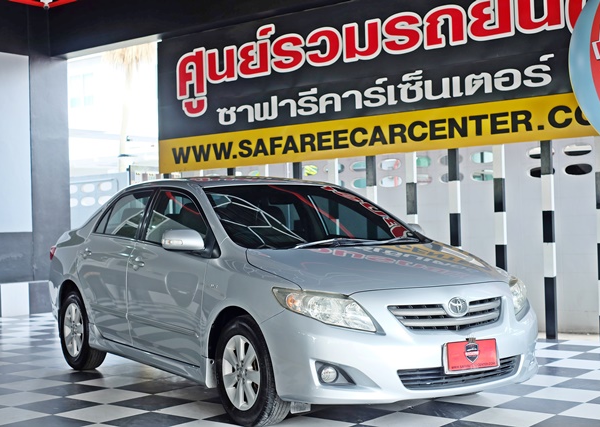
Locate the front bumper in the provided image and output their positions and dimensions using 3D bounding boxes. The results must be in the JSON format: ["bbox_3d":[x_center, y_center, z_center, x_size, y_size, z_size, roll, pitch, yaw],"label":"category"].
[{"bbox_3d":[0.699,0.692,5.170,1.740,0.570,0.630,-1,0,-34],"label":"front bumper"}]

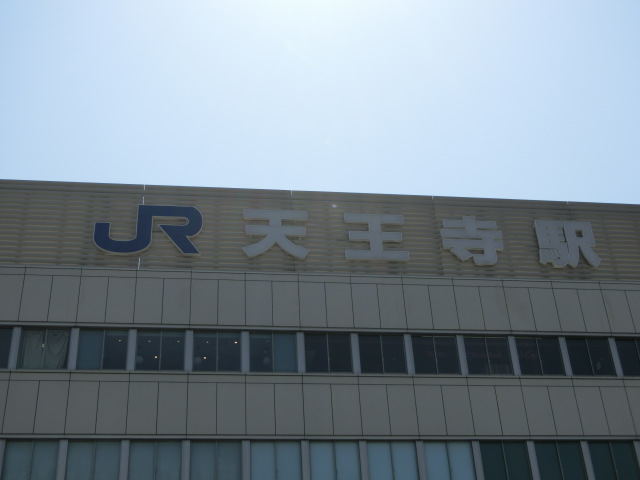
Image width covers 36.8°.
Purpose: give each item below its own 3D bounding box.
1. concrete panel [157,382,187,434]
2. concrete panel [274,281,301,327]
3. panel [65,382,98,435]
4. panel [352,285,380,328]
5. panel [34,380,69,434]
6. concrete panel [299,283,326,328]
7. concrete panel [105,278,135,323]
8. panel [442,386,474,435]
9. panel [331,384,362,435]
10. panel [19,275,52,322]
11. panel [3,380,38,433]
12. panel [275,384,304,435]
[{"bbox_3d":[-4.875,5.577,31.815,0.970,1.865,0.100,2,-34,-8],"label":"concrete panel"},{"bbox_3d":[-1.216,2.334,34.574,0.970,1.859,0.100,2,-34,-8],"label":"concrete panel"},{"bbox_3d":[-8.000,5.655,32.396,0.990,1.894,0.120,2,-34,-8],"label":"panel"},{"bbox_3d":[1.665,2.426,34.972,0.970,1.859,0.100,2,-34,-8],"label":"panel"},{"bbox_3d":[-8.990,5.624,32.259,0.990,1.894,0.120,2,-34,-8],"label":"panel"},{"bbox_3d":[-0.272,2.348,34.712,0.970,1.854,0.100,2,-34,-8],"label":"concrete panel"},{"bbox_3d":[-6.493,1.983,31.354,0.900,1.720,0.120,2,-34,-8],"label":"concrete panel"},{"bbox_3d":[4.730,5.884,33.135,0.970,1.865,0.100,2,-34,-8],"label":"panel"},{"bbox_3d":[0.905,5.773,32.606,0.970,1.857,0.100,2,-34,-8],"label":"panel"},{"bbox_3d":[-10.186,2.103,34.426,0.990,1.884,0.120,2,-34,-8],"label":"panel"},{"bbox_3d":[-9.678,5.423,31.155,0.970,1.865,0.100,2,-34,-8],"label":"panel"},{"bbox_3d":[-1.069,5.877,33.351,0.990,1.894,0.120,2,-34,-8],"label":"panel"}]

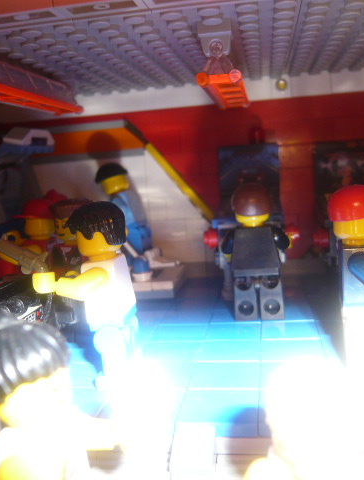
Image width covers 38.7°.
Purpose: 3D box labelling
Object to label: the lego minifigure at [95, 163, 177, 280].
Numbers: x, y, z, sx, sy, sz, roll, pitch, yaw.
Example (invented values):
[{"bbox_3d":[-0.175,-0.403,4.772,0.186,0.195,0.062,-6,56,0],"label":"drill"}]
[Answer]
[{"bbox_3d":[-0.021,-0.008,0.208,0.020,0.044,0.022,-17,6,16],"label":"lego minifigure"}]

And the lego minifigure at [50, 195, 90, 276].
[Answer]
[{"bbox_3d":[-0.035,0.009,0.165,0.024,0.042,0.015,-2,8,18],"label":"lego minifigure"}]

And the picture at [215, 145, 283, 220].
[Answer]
[{"bbox_3d":[0.029,-0.024,0.219,0.025,0.031,0.003,-3,8,10],"label":"picture"}]

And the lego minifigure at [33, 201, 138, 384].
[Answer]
[{"bbox_3d":[-0.023,0.012,0.128,0.025,0.043,0.023,-3,8,8],"label":"lego minifigure"}]

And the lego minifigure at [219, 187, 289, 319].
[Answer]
[{"bbox_3d":[0.025,0.003,0.169,0.024,0.043,0.018,-3,8,12],"label":"lego minifigure"}]

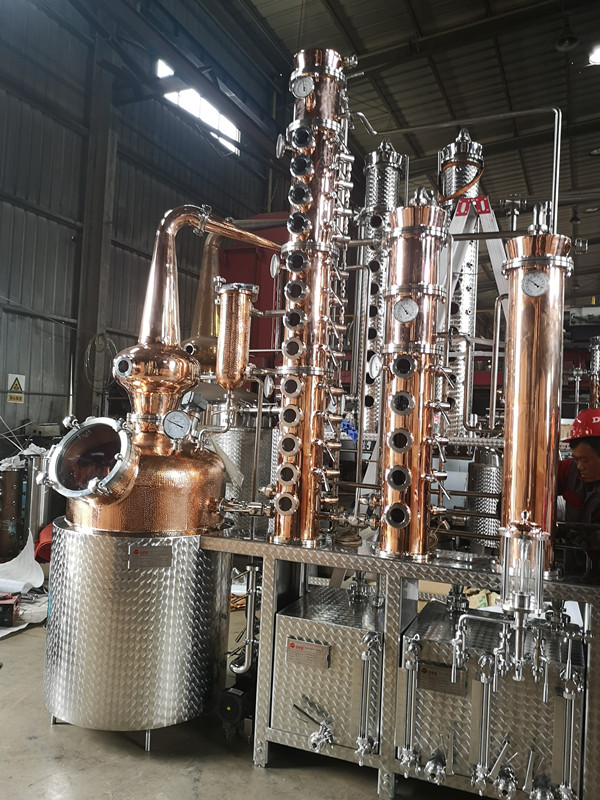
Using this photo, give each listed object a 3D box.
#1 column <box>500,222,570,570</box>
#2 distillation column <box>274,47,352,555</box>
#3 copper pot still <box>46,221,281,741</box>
[{"bbox_3d":[0.957,0.019,2.570,0.279,1.346,0.279,2,-1,21],"label":"column"},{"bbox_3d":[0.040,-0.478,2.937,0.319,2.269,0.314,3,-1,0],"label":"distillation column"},{"bbox_3d":[-0.680,0.243,3.155,1.145,2.486,0.995,2,-1,21],"label":"copper pot still"}]

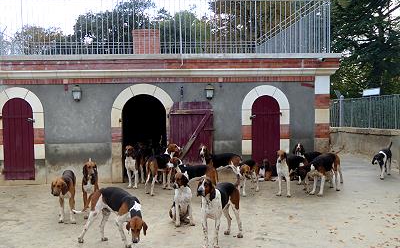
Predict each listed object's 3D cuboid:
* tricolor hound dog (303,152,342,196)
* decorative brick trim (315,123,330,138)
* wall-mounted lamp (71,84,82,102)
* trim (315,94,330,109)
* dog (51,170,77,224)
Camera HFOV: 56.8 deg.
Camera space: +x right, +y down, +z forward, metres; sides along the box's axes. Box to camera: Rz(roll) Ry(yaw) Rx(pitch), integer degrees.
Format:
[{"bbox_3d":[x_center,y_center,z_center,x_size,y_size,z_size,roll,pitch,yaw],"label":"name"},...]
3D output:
[{"bbox_3d":[2.219,0.880,6.632,0.980,0.720,0.280,-3,4,-42],"label":"tricolor hound dog"},{"bbox_3d":[2.612,0.146,7.971,0.338,0.321,0.150,-1,3,-3],"label":"decorative brick trim"},{"bbox_3d":[-2.457,-0.608,7.495,0.193,0.339,0.220,-1,3,-3],"label":"wall-mounted lamp"},{"bbox_3d":[2.603,-0.482,7.942,0.337,0.289,0.150,-1,3,-3],"label":"trim"},{"bbox_3d":[-1.906,1.012,5.186,0.330,0.650,0.880,-1,3,-14],"label":"dog"}]

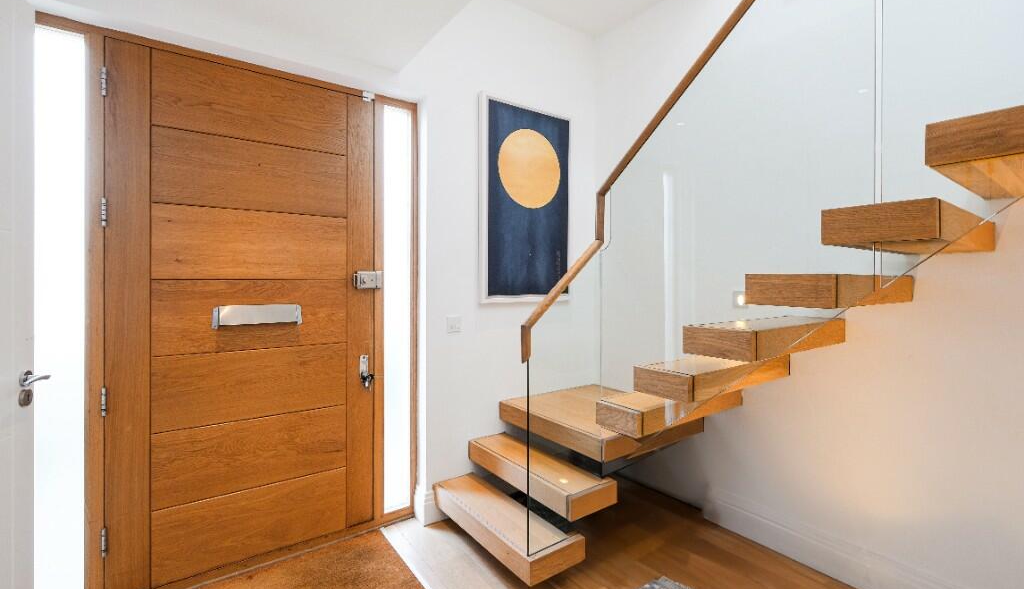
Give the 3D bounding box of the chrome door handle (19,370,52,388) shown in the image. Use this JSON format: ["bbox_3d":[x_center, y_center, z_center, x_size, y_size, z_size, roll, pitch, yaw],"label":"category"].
[{"bbox_3d":[-1.548,0.275,1.355,0.060,0.053,0.140,-1,0,-22],"label":"chrome door handle"}]

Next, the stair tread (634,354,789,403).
[{"bbox_3d":[0.887,0.335,1.842,0.779,0.093,0.255,-1,0,-35],"label":"stair tread"}]

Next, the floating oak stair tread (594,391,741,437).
[{"bbox_3d":[0.767,0.517,2.015,0.780,0.097,0.247,-1,0,-35],"label":"floating oak stair tread"}]

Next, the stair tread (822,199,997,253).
[{"bbox_3d":[1.252,-0.189,1.318,0.783,0.094,0.236,-1,0,-35],"label":"stair tread"}]

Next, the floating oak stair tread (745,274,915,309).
[{"bbox_3d":[1.135,-0.016,1.492,0.769,0.095,0.245,-1,0,-35],"label":"floating oak stair tread"}]

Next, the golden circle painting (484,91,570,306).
[{"bbox_3d":[0.103,-0.548,2.642,0.677,1.194,0.041,-1,0,-35],"label":"golden circle painting"}]

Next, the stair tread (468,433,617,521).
[{"bbox_3d":[0.112,0.878,2.155,0.283,0.098,0.829,-1,0,-35],"label":"stair tread"}]

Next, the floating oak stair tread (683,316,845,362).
[{"bbox_3d":[1.012,0.160,1.663,0.779,0.096,0.247,-1,0,-35],"label":"floating oak stair tread"}]

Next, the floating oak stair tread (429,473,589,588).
[{"bbox_3d":[-0.056,1.059,2.033,0.285,0.092,0.836,-1,0,-35],"label":"floating oak stair tread"}]

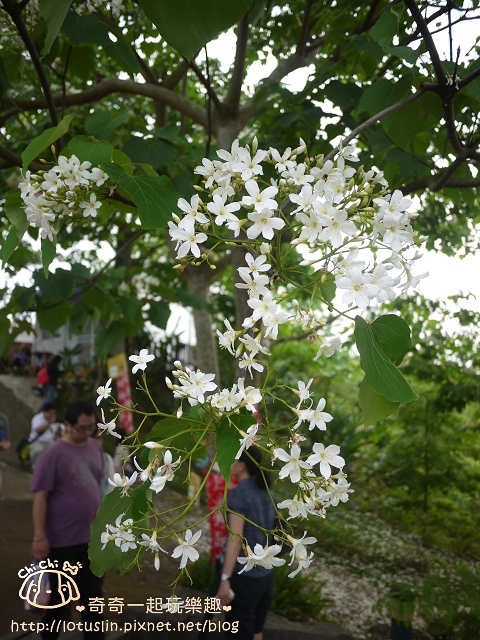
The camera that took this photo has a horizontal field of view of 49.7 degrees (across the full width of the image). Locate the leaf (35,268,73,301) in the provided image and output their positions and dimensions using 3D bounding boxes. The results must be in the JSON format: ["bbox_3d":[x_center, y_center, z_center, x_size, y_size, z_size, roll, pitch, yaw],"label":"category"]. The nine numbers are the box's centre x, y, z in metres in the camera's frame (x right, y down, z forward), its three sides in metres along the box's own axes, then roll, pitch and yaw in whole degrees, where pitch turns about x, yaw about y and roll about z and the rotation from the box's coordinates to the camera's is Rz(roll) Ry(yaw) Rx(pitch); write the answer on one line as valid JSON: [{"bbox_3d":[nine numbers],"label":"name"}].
[{"bbox_3d":[-0.627,-0.123,1.750,0.135,0.115,0.060,1,-8,-9],"label":"leaf"}]

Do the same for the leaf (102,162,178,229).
[{"bbox_3d":[-0.188,-0.236,0.980,0.144,0.125,0.070,1,-8,-6],"label":"leaf"}]

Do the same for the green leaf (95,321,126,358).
[{"bbox_3d":[-0.450,0.068,1.800,0.111,0.132,0.060,1,-8,-6],"label":"green leaf"}]

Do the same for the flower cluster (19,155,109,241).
[{"bbox_3d":[-0.341,-0.237,1.000,0.170,0.163,0.140,1,-8,-6],"label":"flower cluster"}]

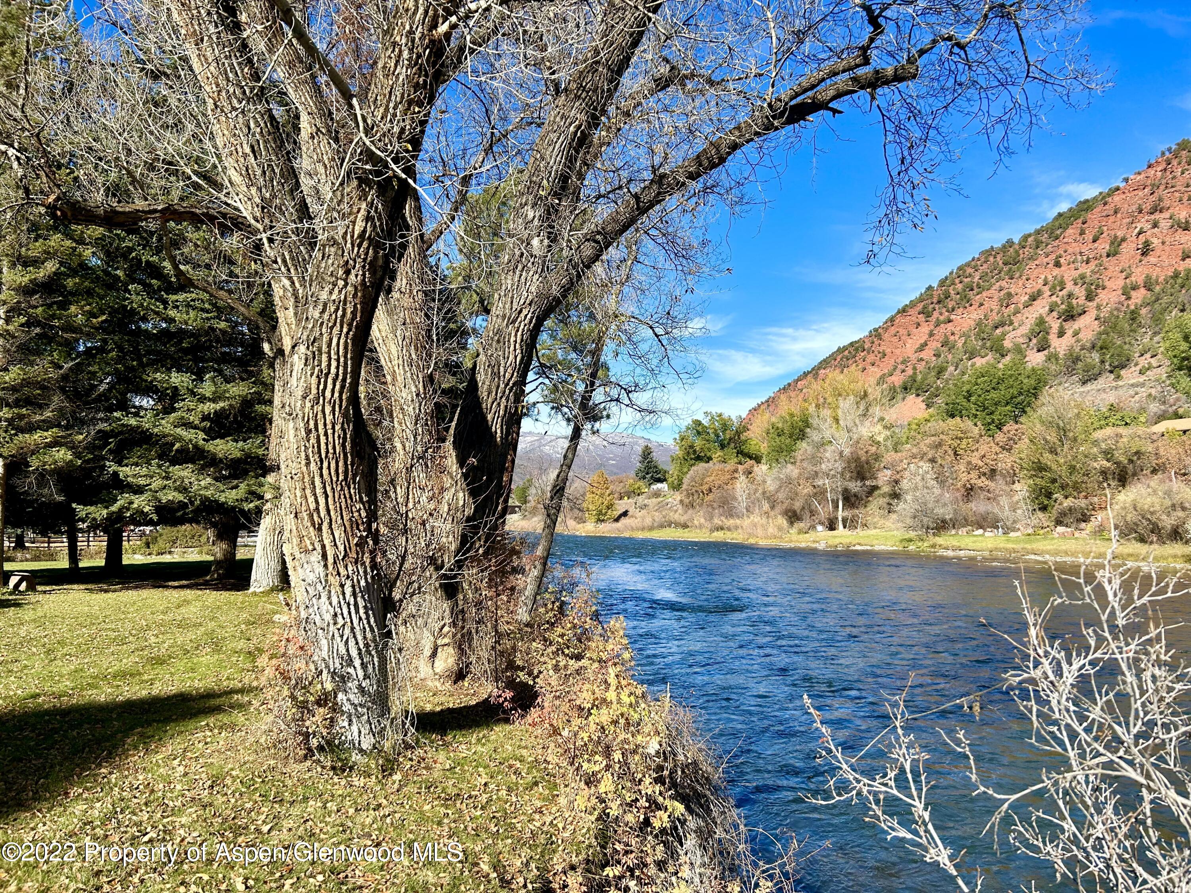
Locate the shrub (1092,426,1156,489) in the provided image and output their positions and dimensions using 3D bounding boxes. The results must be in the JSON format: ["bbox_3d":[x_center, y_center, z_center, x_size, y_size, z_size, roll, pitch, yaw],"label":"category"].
[{"bbox_3d":[47.264,1.123,80.000,5.570,5.710,5.010,-2,-5,31],"label":"shrub"}]

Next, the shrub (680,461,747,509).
[{"bbox_3d":[14.474,5.092,110.000,7.990,6.500,6.390,-1,-4,7],"label":"shrub"}]

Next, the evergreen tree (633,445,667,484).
[{"bbox_3d":[9.736,3.578,160.000,5.810,7.830,5.520,0,-4,3],"label":"evergreen tree"}]

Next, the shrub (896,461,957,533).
[{"bbox_3d":[27.694,4.447,75.000,5.070,6.040,4.560,-2,-4,20],"label":"shrub"}]

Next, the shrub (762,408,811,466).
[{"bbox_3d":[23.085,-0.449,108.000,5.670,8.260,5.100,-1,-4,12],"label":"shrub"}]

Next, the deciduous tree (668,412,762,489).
[{"bbox_3d":[17.042,1.132,128.000,13.040,12.000,10.430,-1,-4,8],"label":"deciduous tree"}]

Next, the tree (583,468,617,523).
[{"bbox_3d":[0.686,7.414,132.000,4.930,7.670,4.680,0,-4,0],"label":"tree"}]

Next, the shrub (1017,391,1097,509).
[{"bbox_3d":[39.725,0.400,77.000,6.760,10.130,5.750,-2,-5,27],"label":"shrub"}]

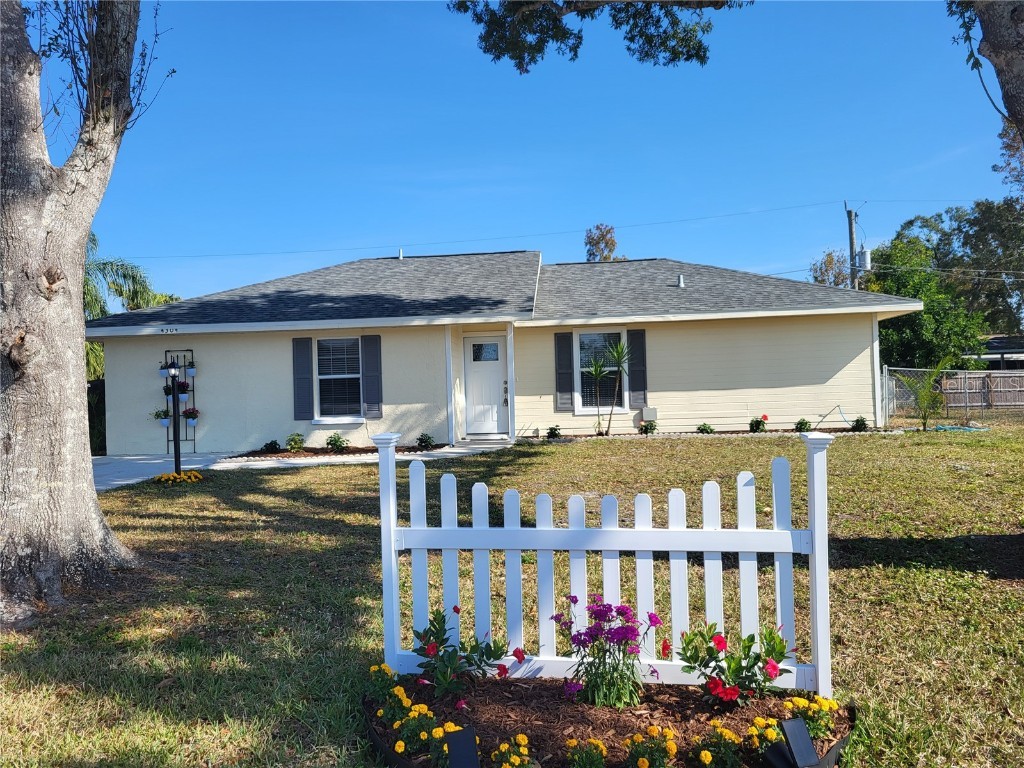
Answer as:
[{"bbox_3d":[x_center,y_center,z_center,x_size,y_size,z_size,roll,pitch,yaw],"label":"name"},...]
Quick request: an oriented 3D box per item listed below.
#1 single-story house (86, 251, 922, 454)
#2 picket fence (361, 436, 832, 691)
[{"bbox_3d":[-0.083,-1.075,19.303,16.926,4.372,9.929,-2,1,4],"label":"single-story house"},{"bbox_3d":[0.383,0.802,3.531,2.069,1.162,0.153,-2,1,11],"label":"picket fence"}]

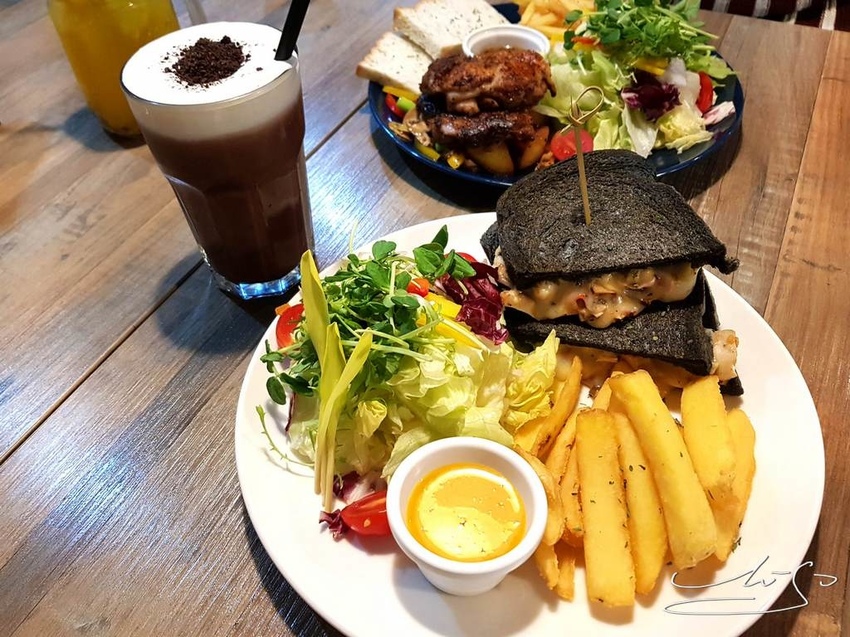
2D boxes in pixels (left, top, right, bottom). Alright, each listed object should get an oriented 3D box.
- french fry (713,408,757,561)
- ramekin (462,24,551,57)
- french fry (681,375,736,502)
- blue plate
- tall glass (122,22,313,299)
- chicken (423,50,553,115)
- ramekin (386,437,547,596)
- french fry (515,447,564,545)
[{"bbox_3d":[0.135,0.070,0.278,0.017,0.016,0.072,14,51,16],"label":"french fry"},{"bbox_3d":[0.061,-0.191,0.489,0.064,0.040,0.064,-4,47,0],"label":"ramekin"},{"bbox_3d":[0.126,0.050,0.278,0.018,0.016,0.059,5,51,8],"label":"french fry"},{"bbox_3d":[0.096,-0.170,0.500,0.276,0.033,0.276,-2,47,2],"label":"blue plate"},{"bbox_3d":[-0.105,-0.084,0.368,0.090,0.133,0.090,-4,47,0],"label":"tall glass"},{"bbox_3d":[0.043,-0.163,0.440,0.090,0.036,0.056,-3,47,1],"label":"chicken"},{"bbox_3d":[0.017,0.083,0.258,0.059,0.040,0.059,-4,47,0],"label":"ramekin"},{"bbox_3d":[0.048,0.073,0.267,0.014,0.014,0.045,-12,51,-7],"label":"french fry"}]

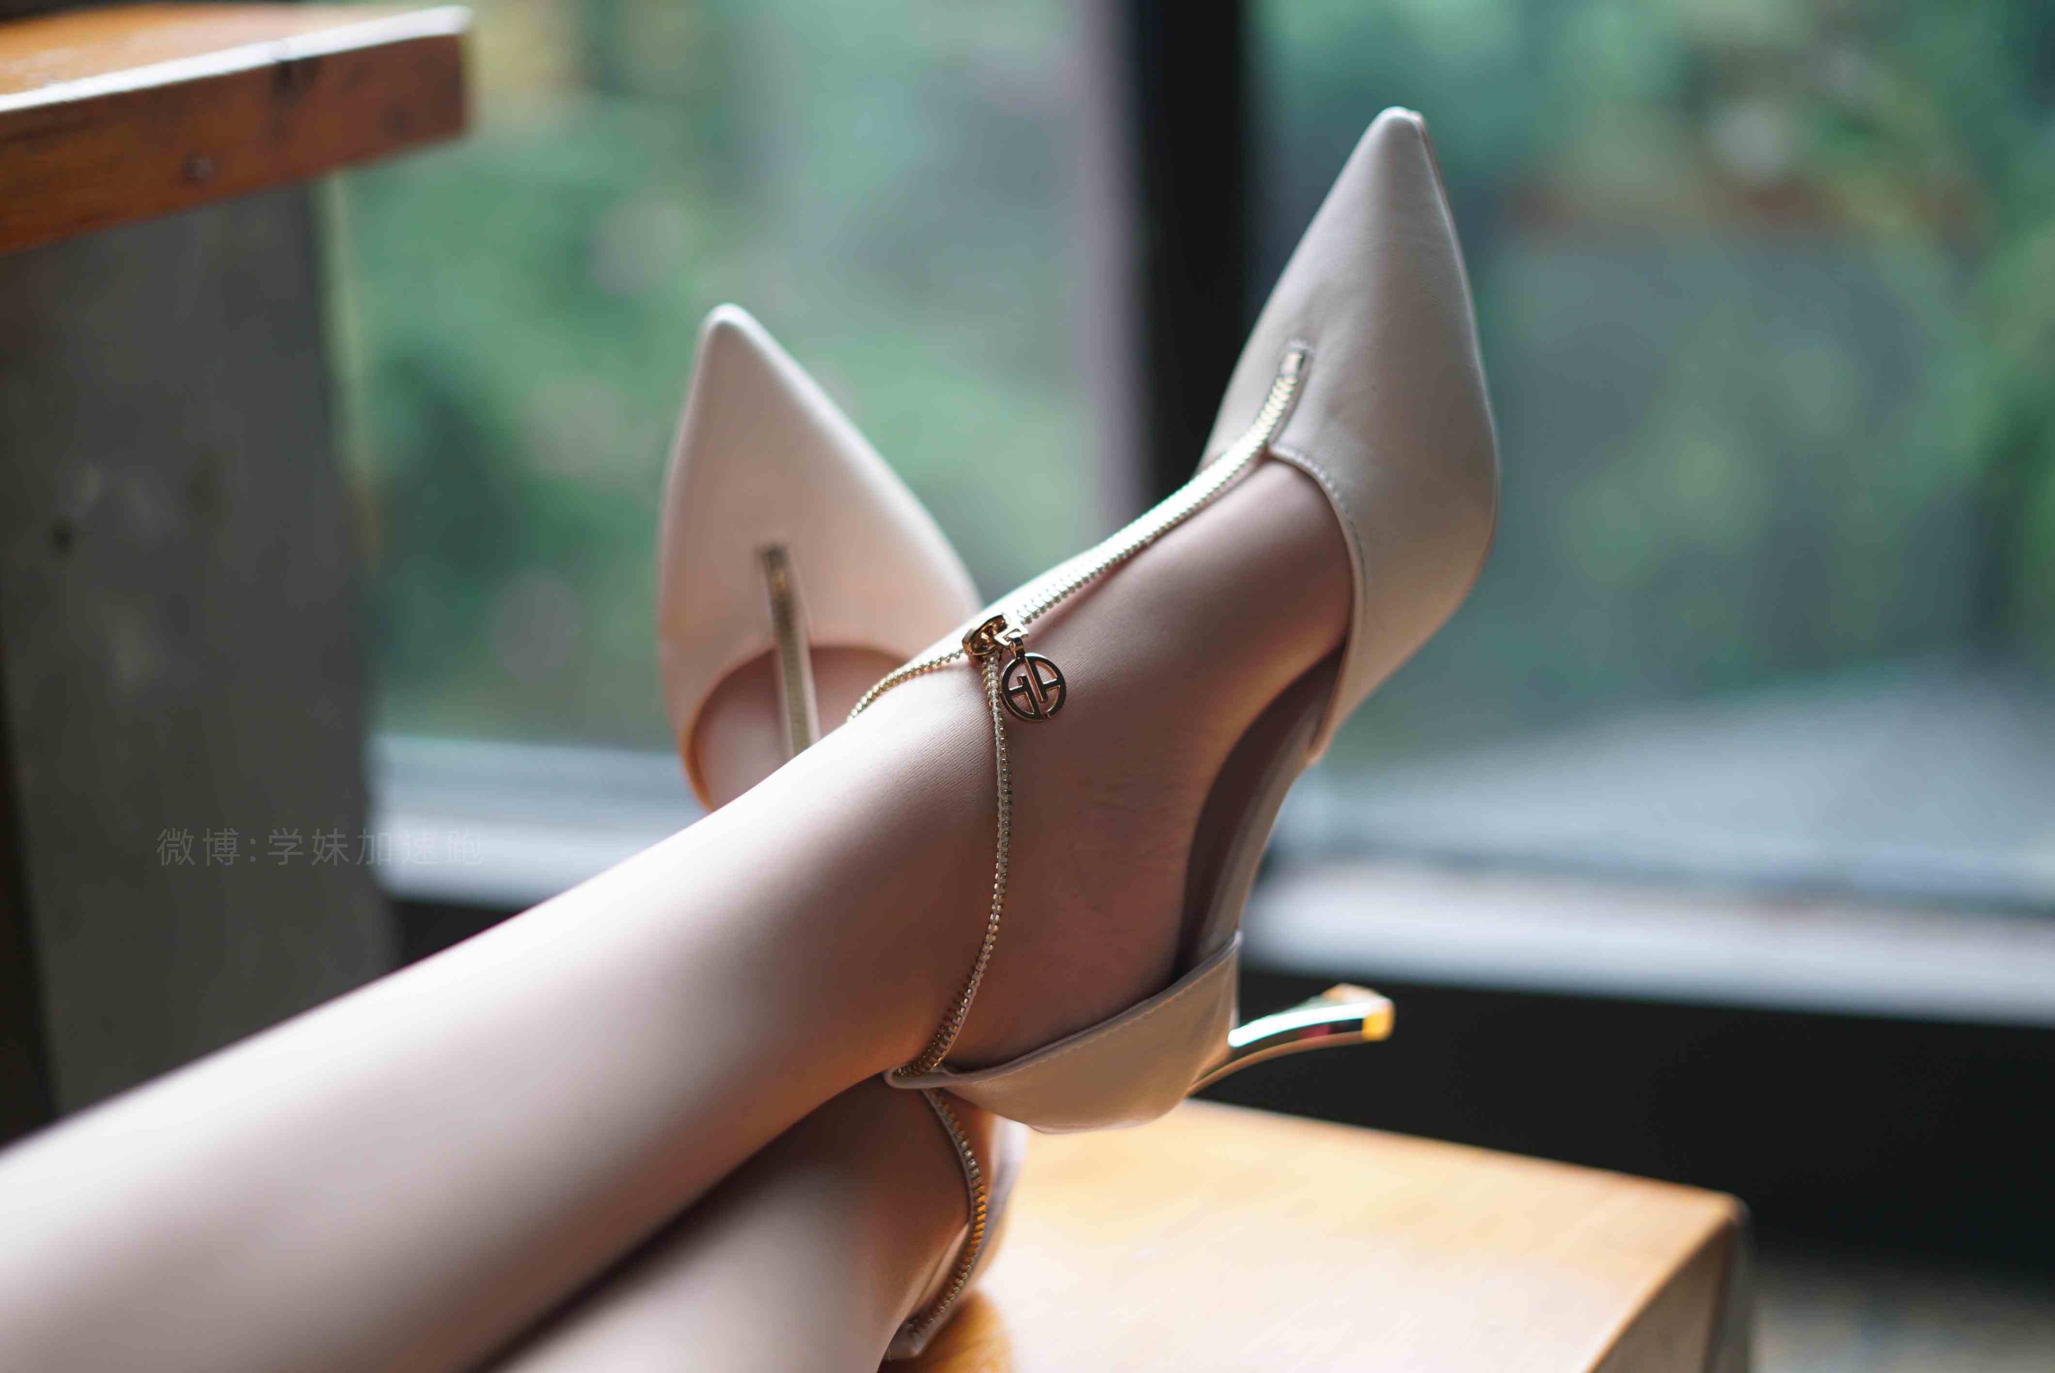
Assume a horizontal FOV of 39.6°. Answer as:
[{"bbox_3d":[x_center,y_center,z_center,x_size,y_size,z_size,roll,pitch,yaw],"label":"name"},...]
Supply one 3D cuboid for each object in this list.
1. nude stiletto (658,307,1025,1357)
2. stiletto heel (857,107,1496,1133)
[{"bbox_3d":[-0.052,0.026,0.685,0.080,0.248,0.144,-16,3,12],"label":"nude stiletto"},{"bbox_3d":[0.032,-0.027,0.617,0.144,0.248,0.080,15,-15,-40],"label":"stiletto heel"}]

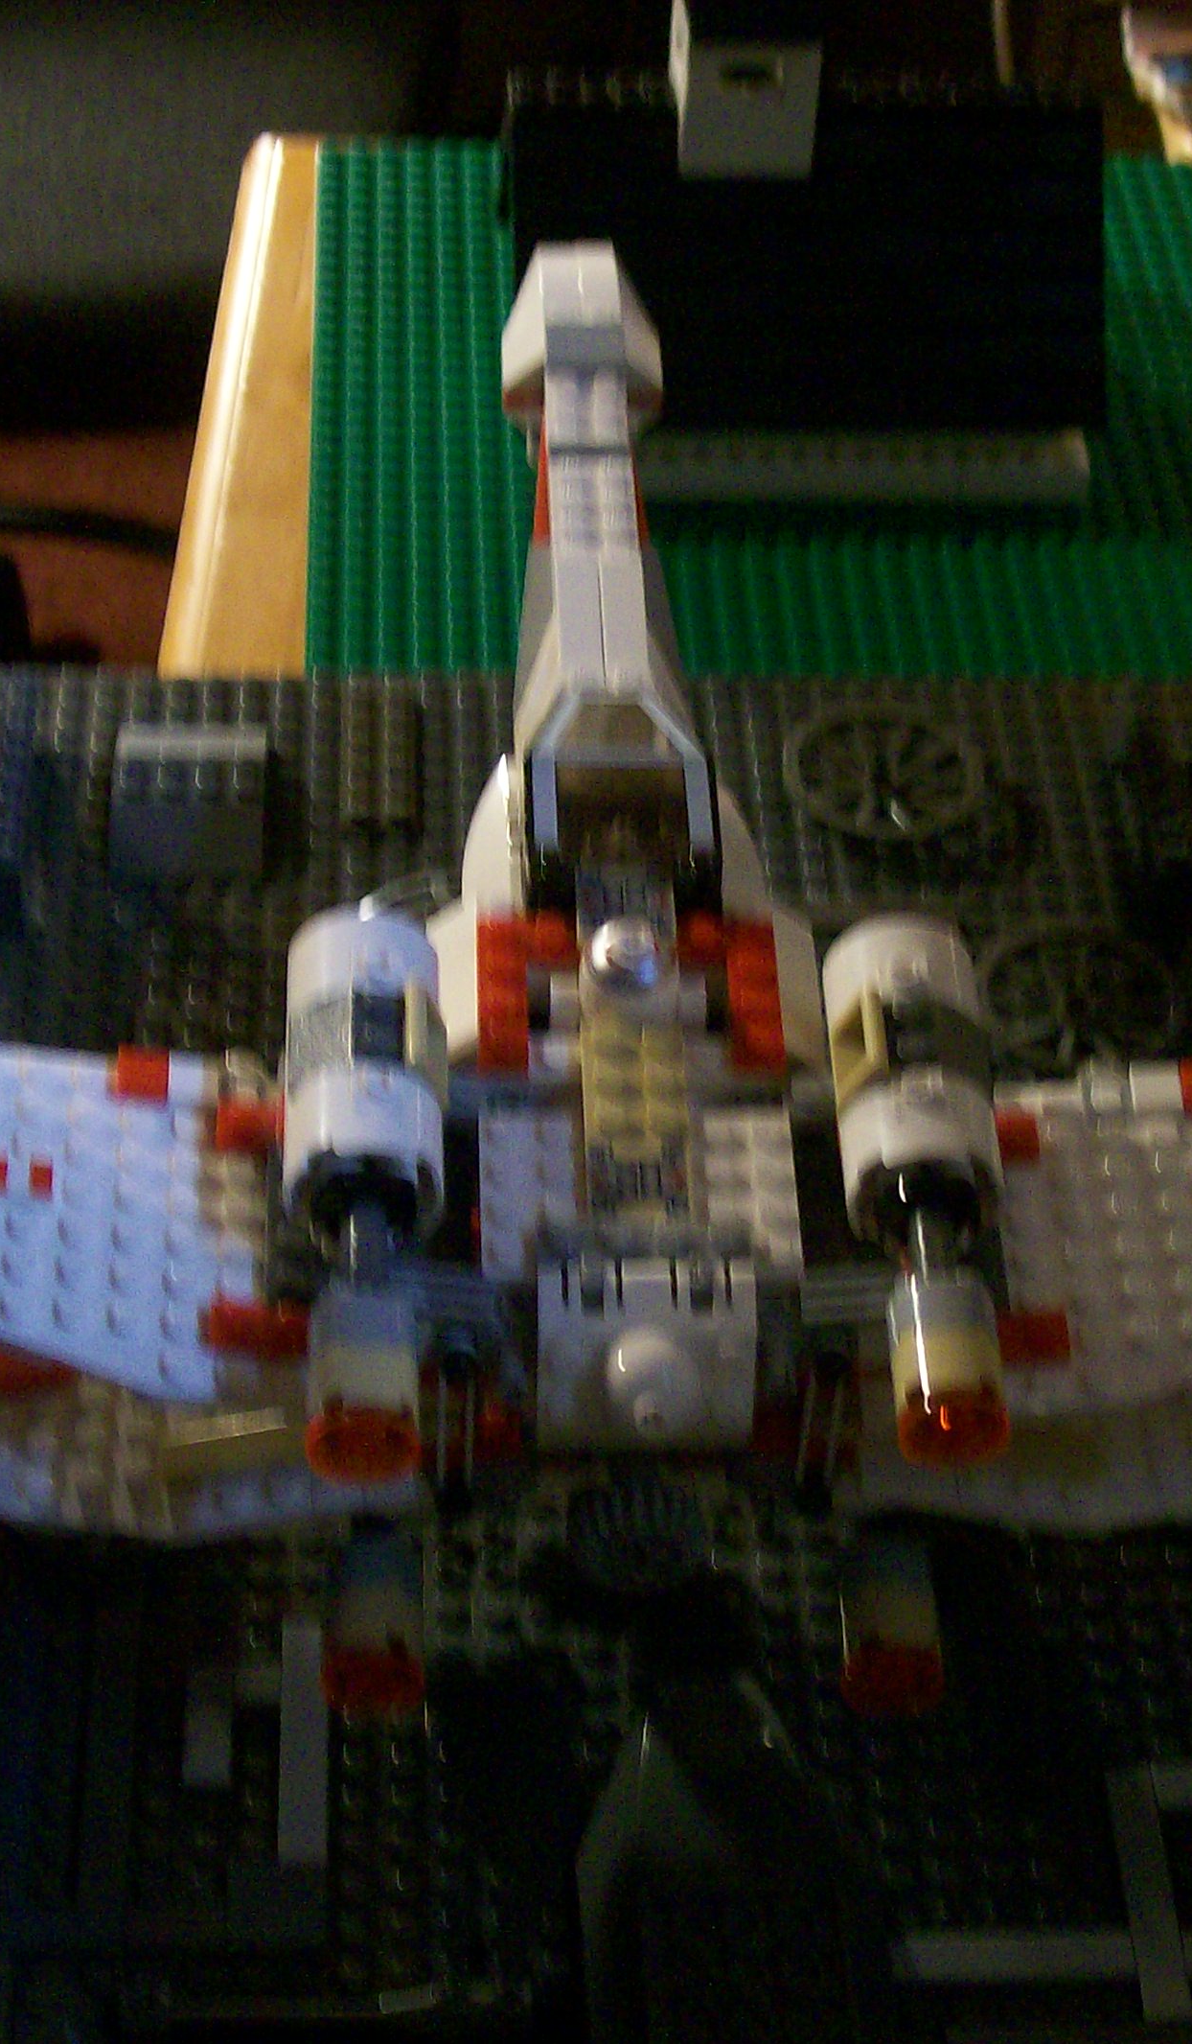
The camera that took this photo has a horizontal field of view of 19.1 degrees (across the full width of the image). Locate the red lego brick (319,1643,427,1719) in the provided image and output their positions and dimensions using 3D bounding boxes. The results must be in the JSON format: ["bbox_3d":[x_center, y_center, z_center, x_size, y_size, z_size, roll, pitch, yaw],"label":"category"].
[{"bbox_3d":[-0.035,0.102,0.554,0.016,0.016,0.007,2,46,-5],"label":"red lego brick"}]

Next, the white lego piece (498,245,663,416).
[{"bbox_3d":[-0.003,-0.147,0.727,0.032,0.023,0.063,2,46,-5],"label":"white lego piece"}]

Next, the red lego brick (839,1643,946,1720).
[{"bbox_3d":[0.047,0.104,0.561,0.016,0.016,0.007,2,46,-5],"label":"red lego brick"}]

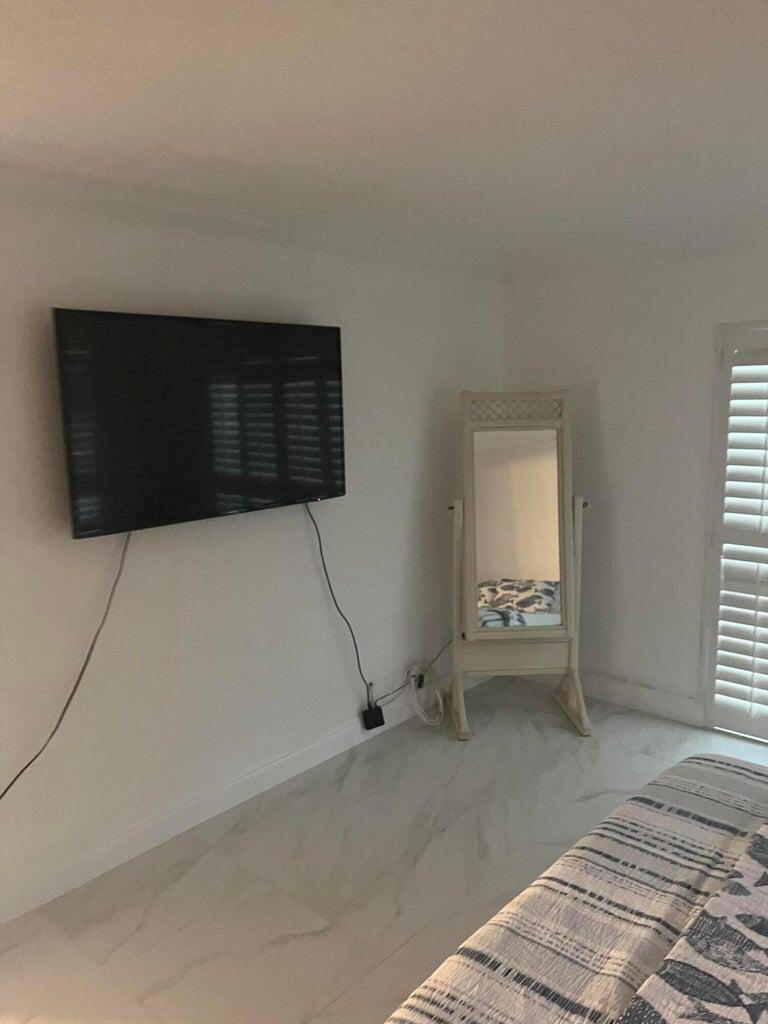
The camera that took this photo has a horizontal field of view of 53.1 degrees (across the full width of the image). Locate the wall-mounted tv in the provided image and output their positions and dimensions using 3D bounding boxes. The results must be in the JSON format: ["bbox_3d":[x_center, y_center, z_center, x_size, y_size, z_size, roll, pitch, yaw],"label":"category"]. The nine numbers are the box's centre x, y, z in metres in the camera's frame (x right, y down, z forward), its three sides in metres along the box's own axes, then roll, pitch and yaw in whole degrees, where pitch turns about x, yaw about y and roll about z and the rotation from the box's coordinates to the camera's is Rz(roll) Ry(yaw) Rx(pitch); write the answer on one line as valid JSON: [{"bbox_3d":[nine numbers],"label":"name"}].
[{"bbox_3d":[-0.626,-0.359,2.957,0.060,0.733,1.269,6,12,42],"label":"wall-mounted tv"}]

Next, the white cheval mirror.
[{"bbox_3d":[0.674,0.242,3.919,0.671,1.692,0.527,-2,9,-3],"label":"white cheval mirror"}]

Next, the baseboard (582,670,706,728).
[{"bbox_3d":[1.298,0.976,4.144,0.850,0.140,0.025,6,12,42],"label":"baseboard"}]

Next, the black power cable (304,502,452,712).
[{"bbox_3d":[0.024,0.422,3.800,0.060,1.075,1.042,6,12,42],"label":"black power cable"}]

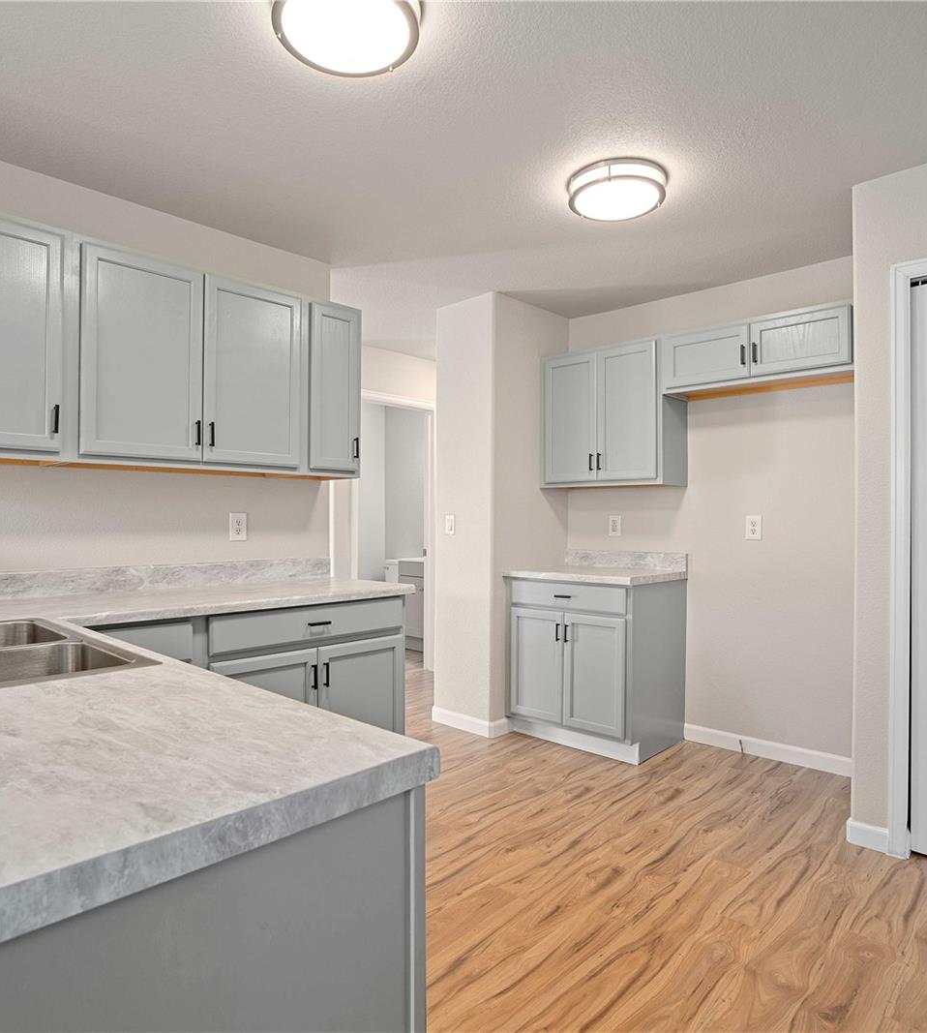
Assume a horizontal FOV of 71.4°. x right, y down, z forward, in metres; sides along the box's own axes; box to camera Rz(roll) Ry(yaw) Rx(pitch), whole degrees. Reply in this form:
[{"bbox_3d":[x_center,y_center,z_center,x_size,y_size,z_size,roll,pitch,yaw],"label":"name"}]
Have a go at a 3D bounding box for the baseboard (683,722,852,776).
[{"bbox_3d":[1.550,1.171,3.226,0.890,0.085,0.017,0,0,40],"label":"baseboard"}]

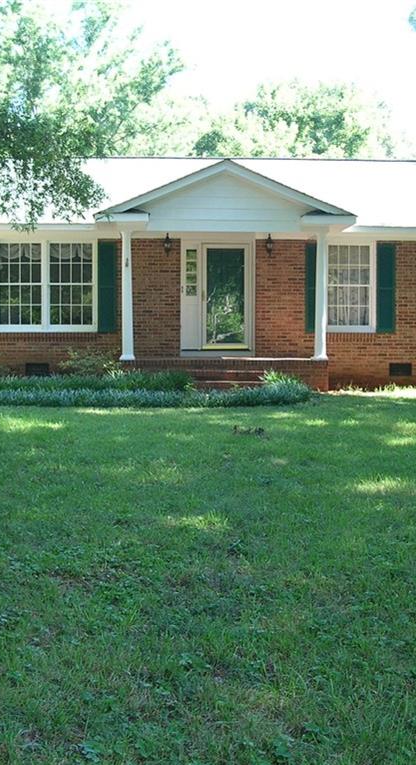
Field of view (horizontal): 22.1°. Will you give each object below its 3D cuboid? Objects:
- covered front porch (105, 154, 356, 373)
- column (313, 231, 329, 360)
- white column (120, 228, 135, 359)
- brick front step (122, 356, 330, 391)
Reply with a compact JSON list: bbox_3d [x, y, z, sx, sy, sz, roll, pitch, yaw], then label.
[{"bbox_3d":[0.268,-2.116,19.502,4.610,3.650,1.800,0,4,-4],"label":"covered front porch"},{"bbox_3d":[2.015,-1.540,19.155,0.275,2.280,0.275,0,4,-4],"label":"column"},{"bbox_3d":[-1.426,-1.534,18.914,0.275,2.280,0.275,0,4,-4],"label":"white column"},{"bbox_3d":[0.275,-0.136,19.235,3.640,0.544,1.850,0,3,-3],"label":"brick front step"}]

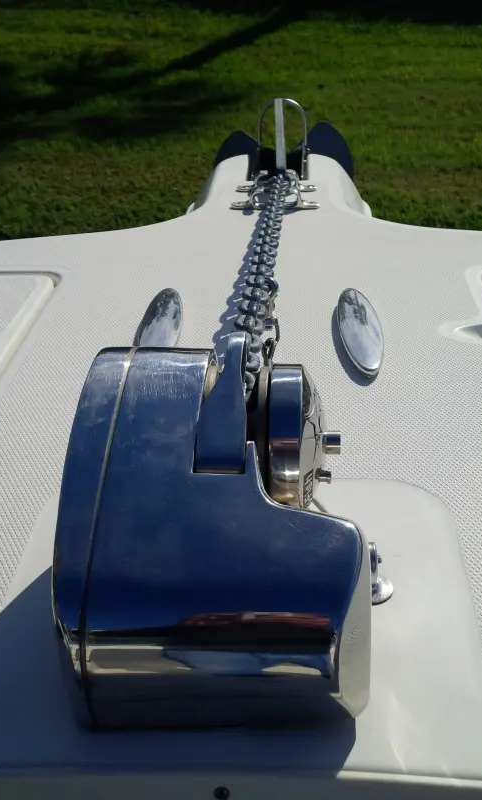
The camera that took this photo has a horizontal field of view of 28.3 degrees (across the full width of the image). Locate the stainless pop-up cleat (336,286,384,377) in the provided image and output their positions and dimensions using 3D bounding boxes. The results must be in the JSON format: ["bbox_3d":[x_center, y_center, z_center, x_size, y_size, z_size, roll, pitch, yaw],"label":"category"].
[{"bbox_3d":[0.132,-0.080,1.058,0.043,0.020,0.208,-1,30,0],"label":"stainless pop-up cleat"}]

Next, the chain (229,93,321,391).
[{"bbox_3d":[0.036,-0.199,1.157,0.130,0.130,0.889,1,30,4],"label":"chain"}]

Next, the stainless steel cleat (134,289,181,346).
[{"bbox_3d":[-0.090,-0.081,1.068,0.043,0.020,0.208,0,30,2],"label":"stainless steel cleat"}]

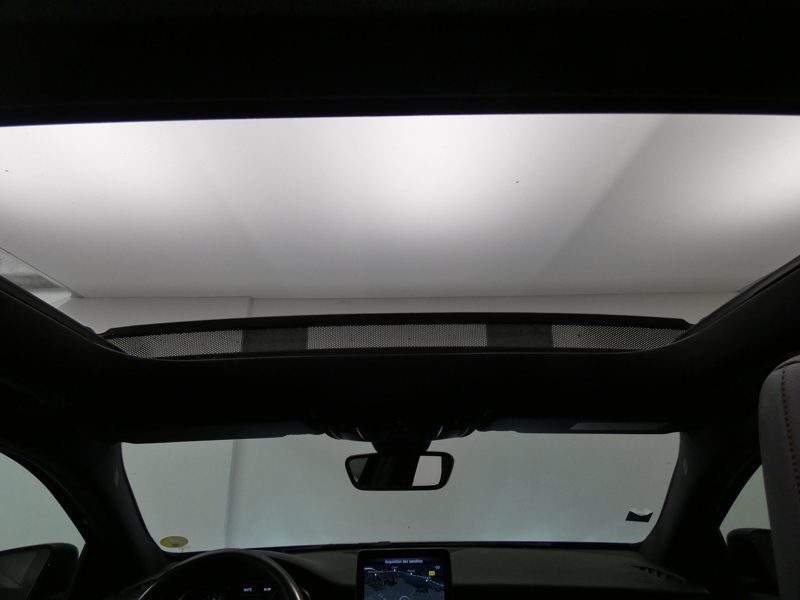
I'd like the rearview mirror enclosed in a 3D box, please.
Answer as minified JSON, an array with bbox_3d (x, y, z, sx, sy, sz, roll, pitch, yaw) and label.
[{"bbox_3d":[0.001,0.367,0.998,0.238,0.075,0.042,-5,-16,15],"label":"rearview mirror"}]

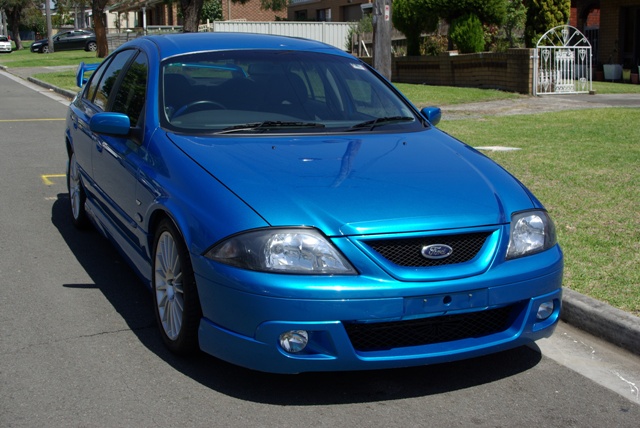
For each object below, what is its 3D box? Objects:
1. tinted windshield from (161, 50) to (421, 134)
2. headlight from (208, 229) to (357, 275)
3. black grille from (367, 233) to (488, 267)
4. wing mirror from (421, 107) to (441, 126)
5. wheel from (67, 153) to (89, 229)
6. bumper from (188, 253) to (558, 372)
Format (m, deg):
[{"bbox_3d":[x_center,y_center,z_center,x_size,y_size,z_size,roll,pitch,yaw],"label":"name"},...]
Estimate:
[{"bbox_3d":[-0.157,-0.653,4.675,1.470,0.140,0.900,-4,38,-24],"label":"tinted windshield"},{"bbox_3d":[-0.154,0.137,3.296,0.520,0.185,0.360,-4,12,-24],"label":"headlight"},{"bbox_3d":[0.448,0.146,3.397,0.580,0.135,0.100,-4,12,-24],"label":"black grille"},{"bbox_3d":[0.657,-0.581,5.183,0.220,0.145,0.130,-4,12,-24],"label":"wing mirror"},{"bbox_3d":[-1.713,-0.210,6.360,0.230,0.650,0.650,-4,12,-24],"label":"wheel"},{"bbox_3d":[0.402,0.354,3.543,1.800,0.420,0.550,-4,12,-24],"label":"bumper"}]

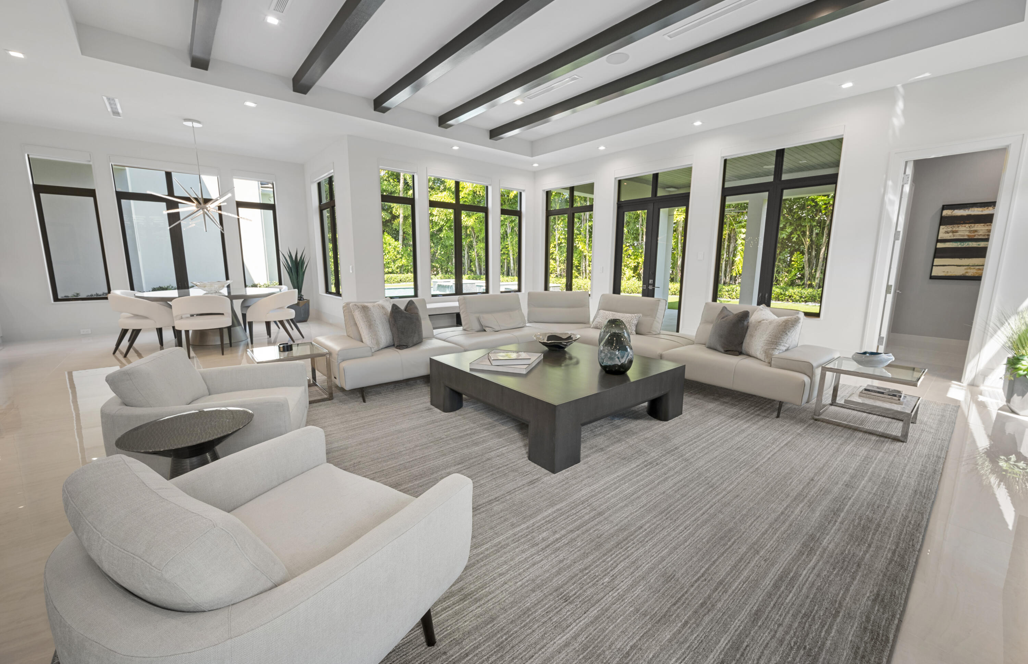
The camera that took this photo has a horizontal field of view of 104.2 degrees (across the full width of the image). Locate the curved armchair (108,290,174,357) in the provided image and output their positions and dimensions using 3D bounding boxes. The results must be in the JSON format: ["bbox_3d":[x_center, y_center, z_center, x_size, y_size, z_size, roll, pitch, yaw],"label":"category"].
[{"bbox_3d":[-5.201,-0.130,5.609,0.608,0.819,0.594,5,10,28],"label":"curved armchair"}]

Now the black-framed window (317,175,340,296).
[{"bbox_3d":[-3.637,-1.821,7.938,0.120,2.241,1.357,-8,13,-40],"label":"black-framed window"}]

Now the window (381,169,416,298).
[{"bbox_3d":[-2.040,-1.692,7.198,0.660,2.241,0.120,-8,13,-40],"label":"window"}]

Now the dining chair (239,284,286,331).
[{"bbox_3d":[-4.389,-0.395,7.216,0.620,0.797,0.625,4,10,23],"label":"dining chair"}]

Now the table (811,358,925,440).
[{"bbox_3d":[2.836,0.508,3.198,0.554,0.448,0.548,-8,13,-40],"label":"table"}]

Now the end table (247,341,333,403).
[{"bbox_3d":[-2.143,0.408,3.816,0.594,0.444,0.627,-8,12,-41],"label":"end table"}]

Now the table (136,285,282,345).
[{"bbox_3d":[-4.717,-0.240,6.346,1.892,0.781,1.892,-7,12,-36],"label":"table"}]

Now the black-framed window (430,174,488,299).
[{"bbox_3d":[-1.076,-1.839,7.982,1.343,2.205,0.120,-8,12,-41],"label":"black-framed window"}]

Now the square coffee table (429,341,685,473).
[{"bbox_3d":[0.342,0.459,3.449,1.550,0.432,1.550,-8,13,-40],"label":"square coffee table"}]

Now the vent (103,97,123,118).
[{"bbox_3d":[-5.311,-2.987,5.311,0.131,0.030,0.921,-8,13,-40],"label":"vent"}]

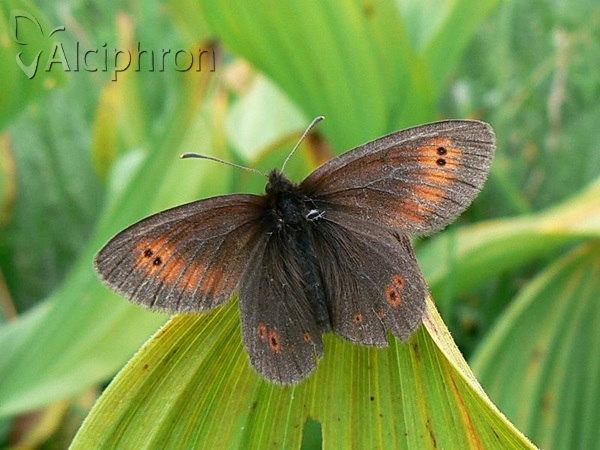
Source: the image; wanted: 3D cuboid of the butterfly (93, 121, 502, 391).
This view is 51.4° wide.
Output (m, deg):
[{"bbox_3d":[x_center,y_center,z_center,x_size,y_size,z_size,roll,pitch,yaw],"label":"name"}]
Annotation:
[{"bbox_3d":[0.001,0.001,0.062,0.043,0.011,0.026,-19,70,-4],"label":"butterfly"}]

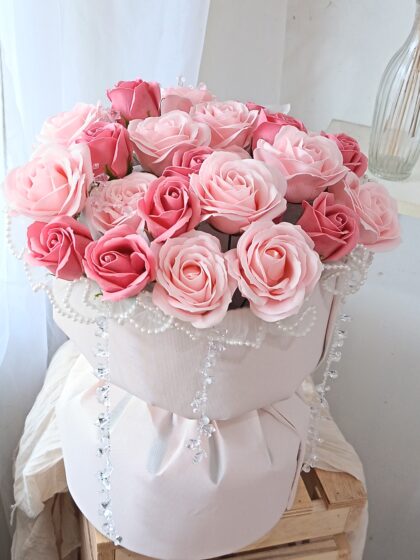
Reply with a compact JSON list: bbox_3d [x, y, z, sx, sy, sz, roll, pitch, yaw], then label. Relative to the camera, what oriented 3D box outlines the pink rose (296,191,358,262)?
[{"bbox_3d":[0.104,-0.047,0.685,0.058,0.051,0.058,-30,89,-24],"label":"pink rose"}]

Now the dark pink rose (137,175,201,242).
[{"bbox_3d":[-0.036,-0.062,0.675,0.057,0.052,0.057,5,62,-9],"label":"dark pink rose"}]

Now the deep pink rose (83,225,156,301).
[{"bbox_3d":[-0.075,-0.015,0.645,0.062,0.062,0.050,21,-1,13],"label":"deep pink rose"}]

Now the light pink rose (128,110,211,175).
[{"bbox_3d":[-0.039,-0.133,0.750,0.080,0.058,0.080,0,45,-3],"label":"light pink rose"}]

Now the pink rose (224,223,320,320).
[{"bbox_3d":[0.054,-0.008,0.645,0.081,0.058,0.081,6,71,5],"label":"pink rose"}]

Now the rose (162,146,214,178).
[{"bbox_3d":[-0.014,-0.100,0.710,0.058,0.050,0.058,0,56,-1],"label":"rose"}]

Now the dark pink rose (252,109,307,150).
[{"bbox_3d":[0.069,-0.143,0.770,0.059,0.052,0.059,14,43,2],"label":"dark pink rose"}]

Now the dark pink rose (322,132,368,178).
[{"bbox_3d":[0.127,-0.120,0.750,0.055,0.048,0.055,27,57,5],"label":"dark pink rose"}]

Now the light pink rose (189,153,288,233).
[{"bbox_3d":[0.024,-0.074,0.660,0.081,0.058,0.081,0,60,2],"label":"light pink rose"}]

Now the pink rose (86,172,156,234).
[{"bbox_3d":[-0.078,-0.065,0.690,0.070,0.055,0.070,6,57,-7],"label":"pink rose"}]

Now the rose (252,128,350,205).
[{"bbox_3d":[0.081,-0.103,0.695,0.082,0.058,0.082,19,48,3],"label":"rose"}]

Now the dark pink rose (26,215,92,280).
[{"bbox_3d":[-0.131,-0.028,0.675,0.058,0.050,0.058,-3,77,13],"label":"dark pink rose"}]

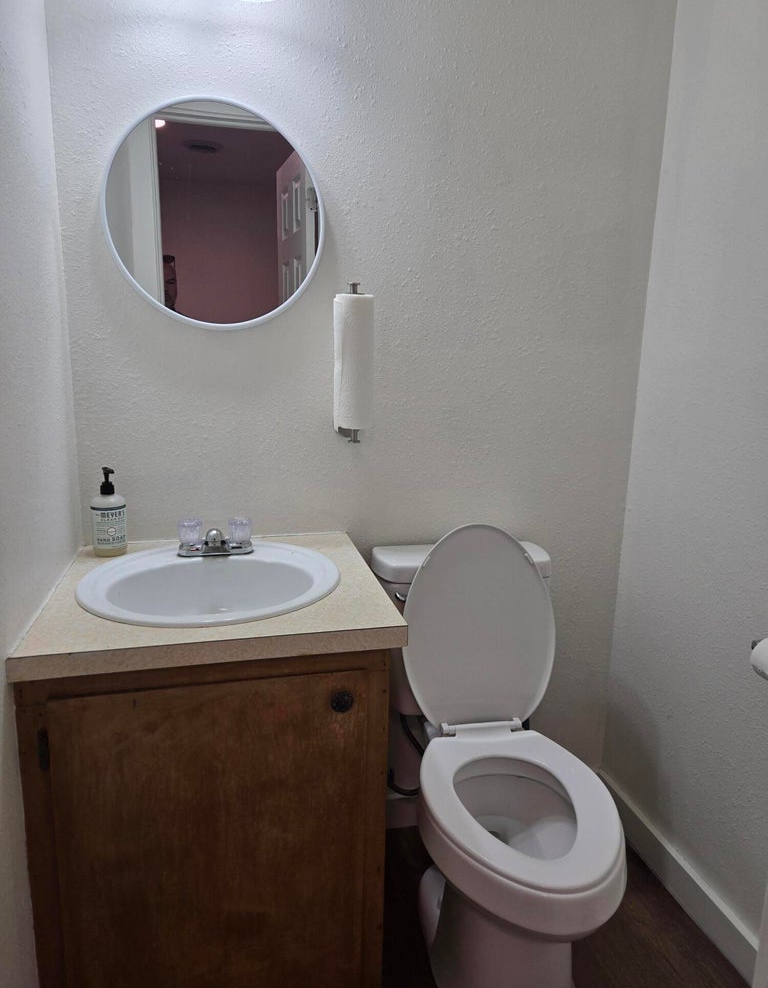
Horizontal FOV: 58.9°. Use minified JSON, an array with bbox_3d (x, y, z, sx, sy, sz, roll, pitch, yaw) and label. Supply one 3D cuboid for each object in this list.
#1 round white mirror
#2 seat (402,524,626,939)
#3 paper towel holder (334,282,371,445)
[{"bbox_3d":[-0.344,-0.571,1.410,0.450,0.453,0.025,-2,12,-13],"label":"round white mirror"},{"bbox_3d":[0.260,0.376,1.305,0.370,0.528,0.541,-2,12,-15],"label":"seat"},{"bbox_3d":[-0.070,-0.286,1.505,0.055,0.342,0.086,-2,12,-13],"label":"paper towel holder"}]

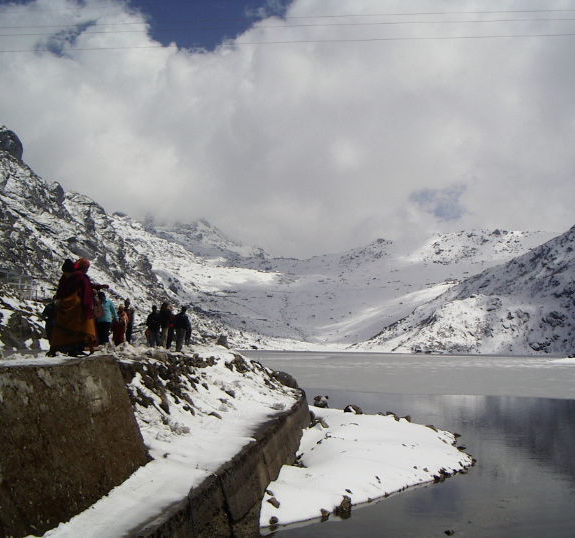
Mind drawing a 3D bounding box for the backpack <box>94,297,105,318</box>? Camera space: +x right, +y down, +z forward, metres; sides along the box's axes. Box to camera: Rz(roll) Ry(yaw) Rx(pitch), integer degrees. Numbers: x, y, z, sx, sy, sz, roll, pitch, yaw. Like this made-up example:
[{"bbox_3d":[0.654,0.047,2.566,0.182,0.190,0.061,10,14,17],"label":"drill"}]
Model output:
[{"bbox_3d":[-5.493,1.125,23.000,0.360,0.570,0.250,-2,-6,18],"label":"backpack"}]

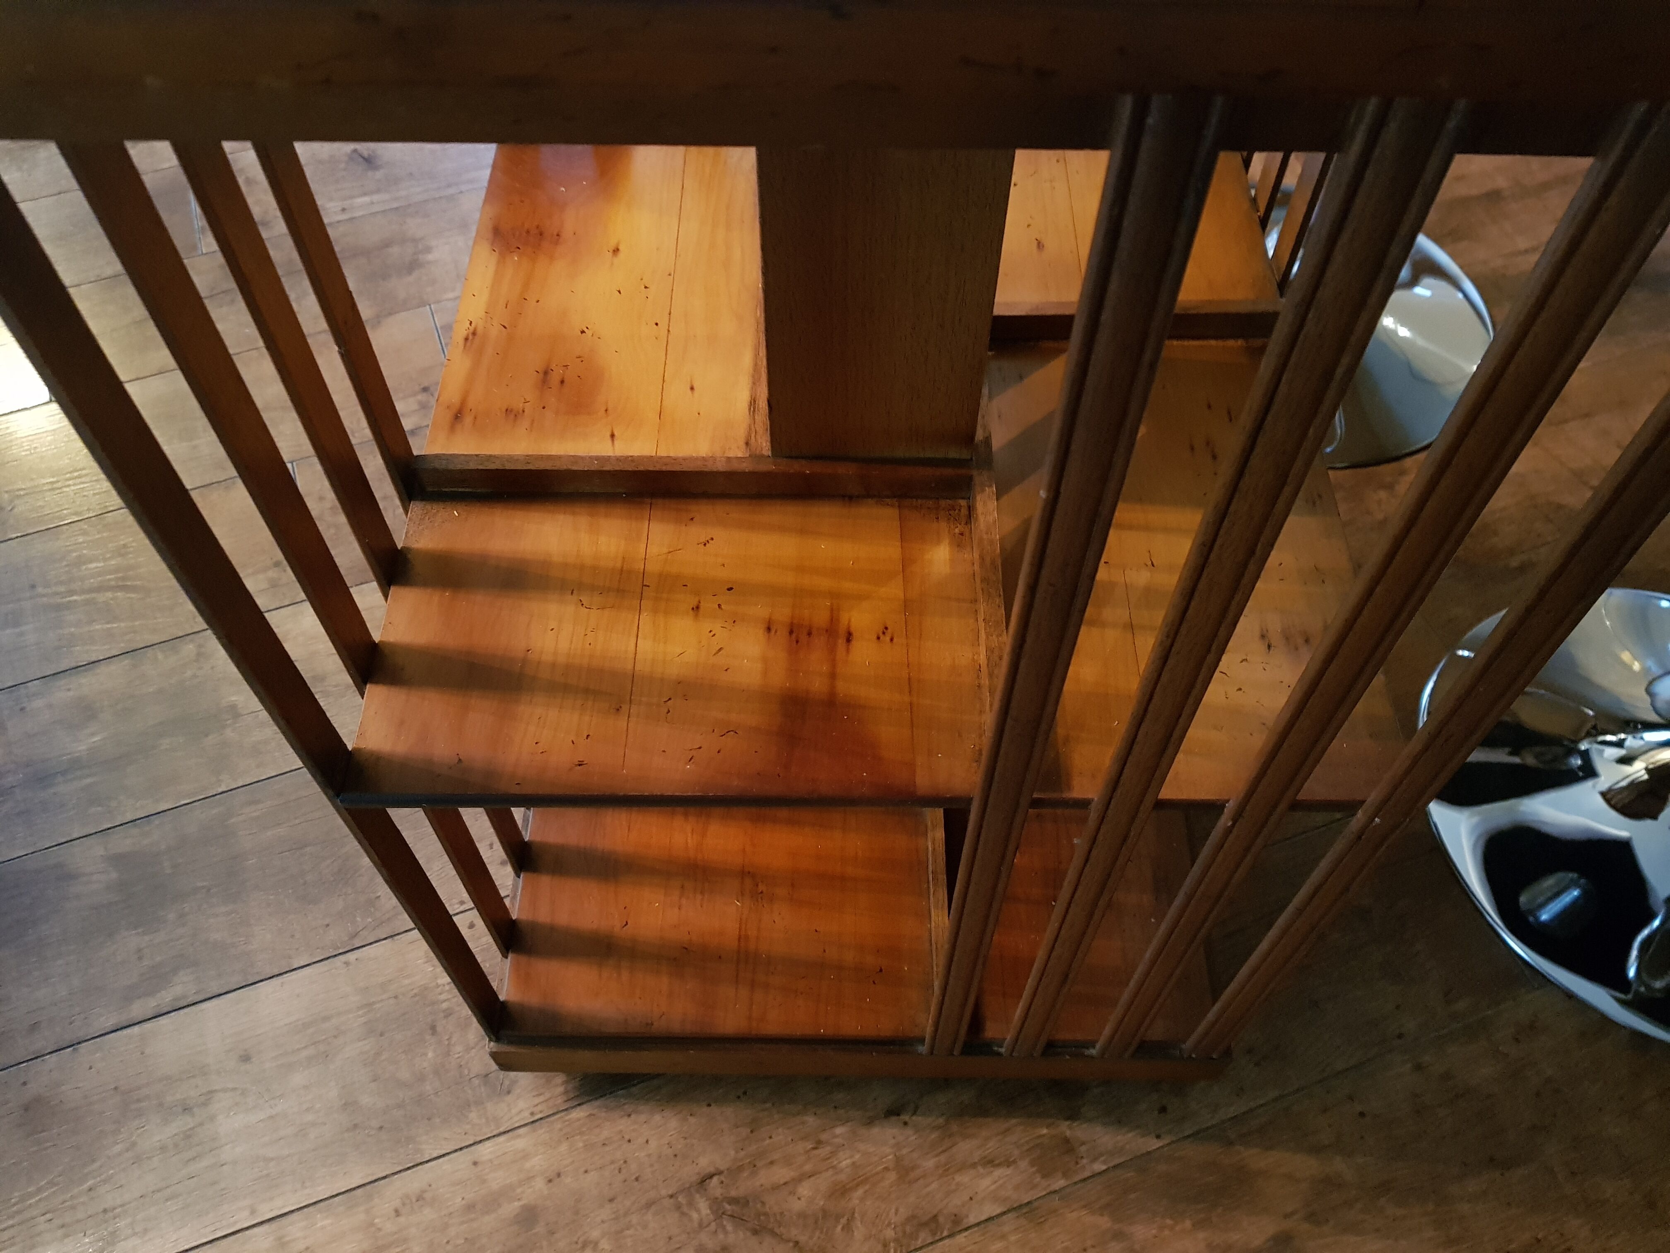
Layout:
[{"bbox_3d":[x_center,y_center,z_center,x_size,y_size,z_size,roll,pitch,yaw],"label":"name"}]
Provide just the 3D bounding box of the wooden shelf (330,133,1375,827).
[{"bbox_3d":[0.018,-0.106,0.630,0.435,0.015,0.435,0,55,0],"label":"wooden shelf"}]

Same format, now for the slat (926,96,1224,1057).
[{"bbox_3d":[0.067,0.073,0.499,0.021,0.622,0.009,0,55,0],"label":"slat"}]

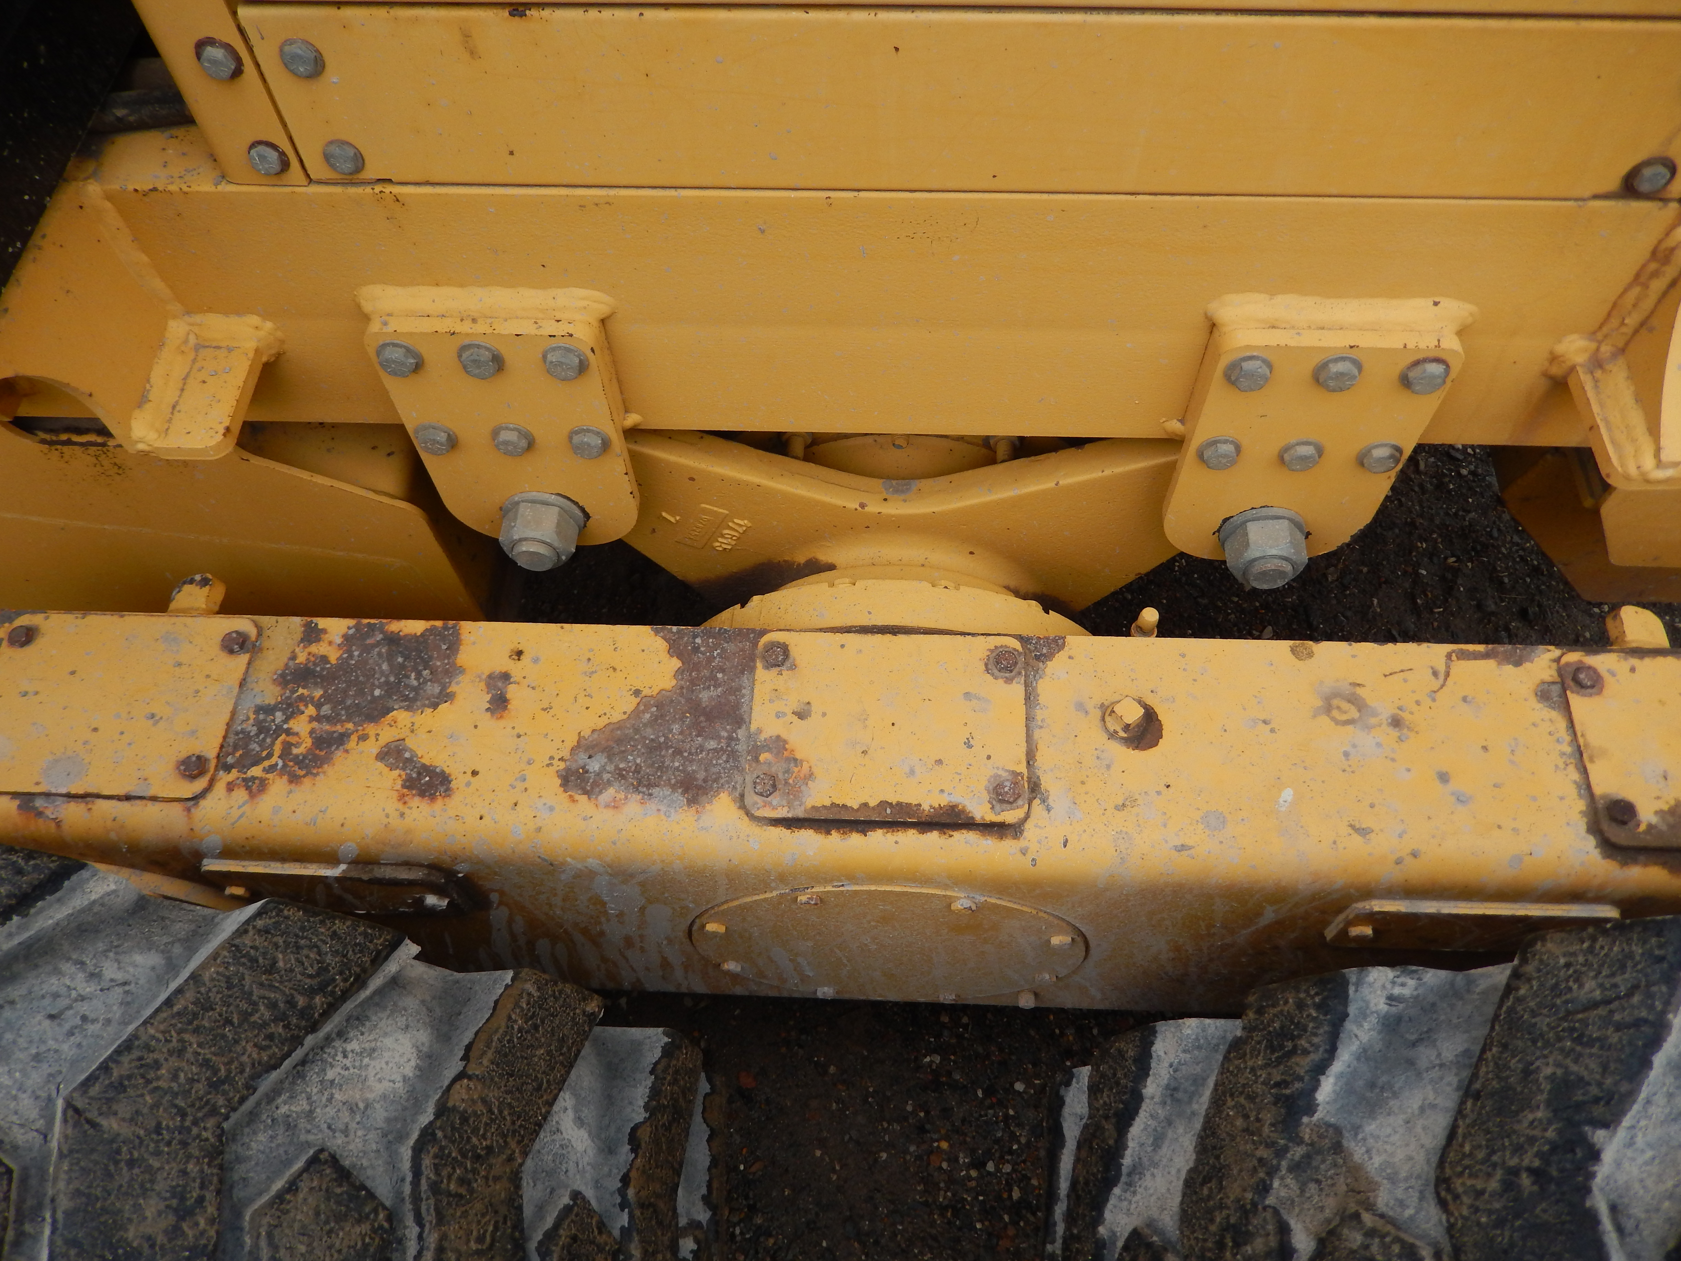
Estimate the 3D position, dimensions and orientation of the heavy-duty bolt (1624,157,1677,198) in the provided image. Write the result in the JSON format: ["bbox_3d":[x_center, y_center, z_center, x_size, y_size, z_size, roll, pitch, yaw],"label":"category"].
[{"bbox_3d":[0.531,-0.293,0.794,0.029,0.029,0.011,2,58,2],"label":"heavy-duty bolt"}]

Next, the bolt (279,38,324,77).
[{"bbox_3d":[-0.341,-0.358,0.765,0.027,0.027,0.011,2,58,2],"label":"bolt"}]

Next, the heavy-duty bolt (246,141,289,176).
[{"bbox_3d":[-0.393,-0.319,0.830,0.028,0.028,0.011,2,58,2],"label":"heavy-duty bolt"}]

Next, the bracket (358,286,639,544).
[{"bbox_3d":[-0.266,-0.170,1.018,0.182,0.267,0.041,2,58,2],"label":"bracket"}]

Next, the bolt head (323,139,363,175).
[{"bbox_3d":[-0.339,-0.319,0.826,0.027,0.027,0.011,2,58,2],"label":"bolt head"}]

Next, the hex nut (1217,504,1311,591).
[{"bbox_3d":[0.369,-0.064,1.051,0.072,0.071,0.045,2,58,2],"label":"hex nut"}]

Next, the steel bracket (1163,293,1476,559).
[{"bbox_3d":[0.366,-0.152,0.993,0.179,0.267,0.041,2,58,2],"label":"steel bracket"}]

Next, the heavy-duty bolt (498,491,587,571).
[{"bbox_3d":[-0.268,-0.080,1.080,0.072,0.071,0.045,2,58,2],"label":"heavy-duty bolt"}]

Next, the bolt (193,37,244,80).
[{"bbox_3d":[-0.396,-0.358,0.769,0.029,0.029,0.011,2,58,2],"label":"bolt"}]

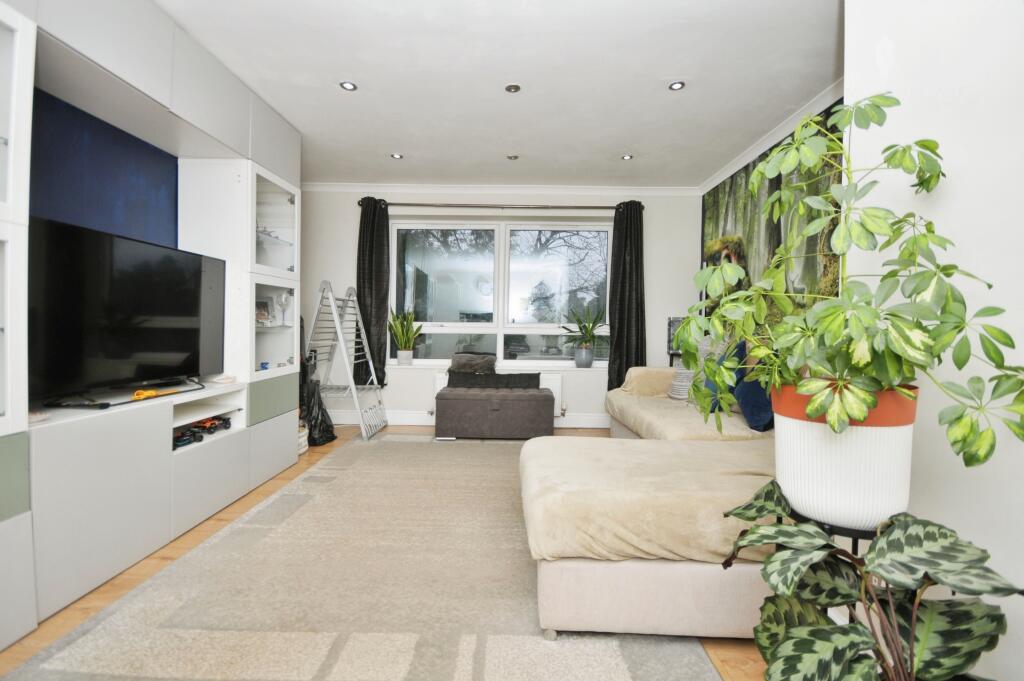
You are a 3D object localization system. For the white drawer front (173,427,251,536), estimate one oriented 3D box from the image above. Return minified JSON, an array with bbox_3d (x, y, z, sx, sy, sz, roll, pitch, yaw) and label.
[{"bbox_3d":[-1.785,0.725,2.275,0.420,0.391,0.567,1,2,1],"label":"white drawer front"}]

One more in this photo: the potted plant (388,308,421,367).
[{"bbox_3d":[-1.114,-0.031,4.460,0.340,0.590,0.260,1,2,1],"label":"potted plant"}]

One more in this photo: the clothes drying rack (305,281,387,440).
[{"bbox_3d":[-1.620,0.150,4.000,0.730,1.400,0.560,1,2,1],"label":"clothes drying rack"}]

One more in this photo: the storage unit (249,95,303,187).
[{"bbox_3d":[-1.734,-1.269,2.778,0.420,0.391,0.567,1,2,1],"label":"storage unit"}]

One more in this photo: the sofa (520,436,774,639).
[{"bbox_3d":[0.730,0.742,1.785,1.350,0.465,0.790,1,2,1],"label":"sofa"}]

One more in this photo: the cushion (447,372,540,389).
[{"bbox_3d":[-0.174,0.370,4.020,0.870,0.160,0.220,1,2,1],"label":"cushion"}]

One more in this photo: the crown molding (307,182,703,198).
[{"bbox_3d":[-0.117,-1.534,4.330,4.050,0.085,0.075,1,2,1],"label":"crown molding"}]

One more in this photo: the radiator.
[{"bbox_3d":[-0.135,0.530,4.180,1.230,0.440,0.090,1,2,1],"label":"radiator"}]

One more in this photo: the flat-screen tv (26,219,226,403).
[{"bbox_3d":[-1.760,-0.115,2.000,0.100,0.680,1.080,1,2,1],"label":"flat-screen tv"}]

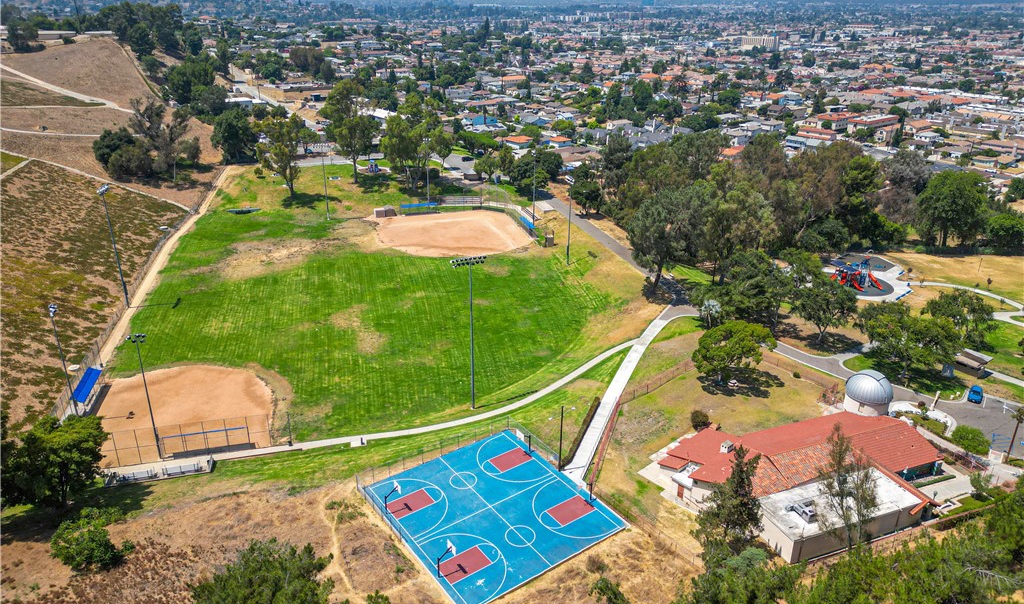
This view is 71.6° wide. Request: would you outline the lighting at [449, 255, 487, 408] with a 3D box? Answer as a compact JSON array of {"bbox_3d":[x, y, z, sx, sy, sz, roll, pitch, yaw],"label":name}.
[{"bbox_3d":[-5.967,5.048,105.116,5.200,25.090,1.200,-8,25,-19],"label":"lighting"}]

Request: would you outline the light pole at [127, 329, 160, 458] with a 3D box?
[{"bbox_3d":[-49.432,13.154,96.223,3.200,19.170,1.200,-8,24,-17],"label":"light pole"}]

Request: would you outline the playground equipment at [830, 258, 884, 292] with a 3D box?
[{"bbox_3d":[78.200,-6.932,161.251,9.800,6.000,8.500,-10,25,-22],"label":"playground equipment"}]

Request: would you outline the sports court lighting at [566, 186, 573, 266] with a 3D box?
[{"bbox_3d":[12.523,-17.379,154.017,1.200,19.900,4.000,-11,25,-23],"label":"sports court lighting"}]

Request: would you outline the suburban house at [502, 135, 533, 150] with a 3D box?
[{"bbox_3d":[3.084,-71.478,316.594,10.200,4.700,10.600,20,30,38],"label":"suburban house"}]

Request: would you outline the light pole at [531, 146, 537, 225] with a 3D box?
[{"bbox_3d":[5.652,-28.665,178.617,1.200,19.320,3.000,-8,24,-18],"label":"light pole"}]

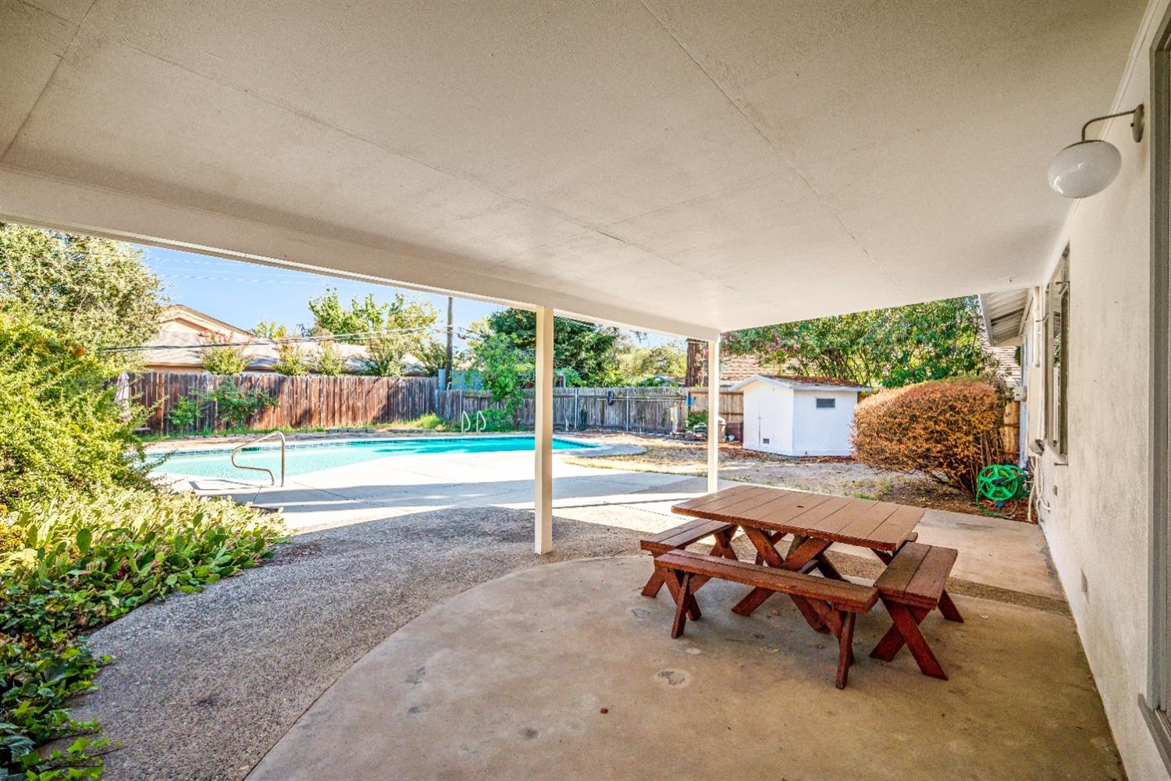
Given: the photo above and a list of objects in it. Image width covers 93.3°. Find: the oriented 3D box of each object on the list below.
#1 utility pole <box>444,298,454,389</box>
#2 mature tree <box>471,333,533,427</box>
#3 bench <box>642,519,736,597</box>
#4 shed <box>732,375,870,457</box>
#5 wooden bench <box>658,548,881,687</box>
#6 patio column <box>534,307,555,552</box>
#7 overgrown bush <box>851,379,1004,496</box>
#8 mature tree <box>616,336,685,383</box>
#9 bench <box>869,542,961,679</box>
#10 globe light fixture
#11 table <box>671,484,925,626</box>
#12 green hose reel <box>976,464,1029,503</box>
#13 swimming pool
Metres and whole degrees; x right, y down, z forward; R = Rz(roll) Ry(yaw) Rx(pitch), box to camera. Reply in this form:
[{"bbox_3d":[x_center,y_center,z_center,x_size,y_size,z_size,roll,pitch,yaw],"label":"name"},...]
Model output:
[{"bbox_3d":[-6.630,-3.000,27.000,0.250,9.000,0.250,2,0,0],"label":"utility pole"},{"bbox_3d":[-3.050,-0.320,20.200,2.400,3.500,2.400,0,0,0],"label":"mature tree"},{"bbox_3d":[0.853,1.265,4.250,0.350,0.410,1.090,0,0,40],"label":"bench"},{"bbox_3d":[5.280,0.560,13.700,2.350,1.860,2.400,0,0,-17],"label":"shed"},{"bbox_3d":[0.964,1.222,3.068,1.136,0.409,0.376,0,0,34],"label":"wooden bench"},{"bbox_3d":[-0.378,0.354,5.030,0.100,2.230,0.122,0,0,37],"label":"patio column"},{"bbox_3d":[5.016,0.623,8.065,1.850,1.650,1.600,0,0,38],"label":"overgrown bush"},{"bbox_3d":[4.400,-1.100,36.000,6.000,5.200,5.500,0,0,0],"label":"mature tree"},{"bbox_3d":[1.946,1.229,3.225,0.355,0.409,1.115,0,0,38],"label":"bench"},{"bbox_3d":[1.829,-0.846,1.987,0.250,0.295,0.197,0,0,37],"label":"globe light fixture"},{"bbox_3d":[1.366,1.092,3.548,1.278,0.674,1.065,0,0,38],"label":"table"},{"bbox_3d":[5.409,1.205,7.188,0.330,0.480,0.460,0,0,-30],"label":"green hose reel"},{"bbox_3d":[-4.527,1.991,13.275,10.400,1.300,6.000,0,0,-45],"label":"swimming pool"}]

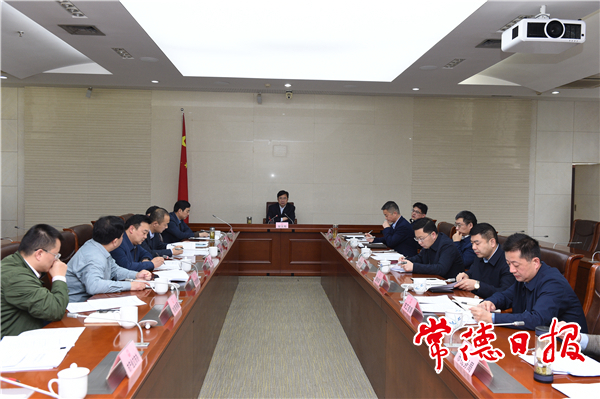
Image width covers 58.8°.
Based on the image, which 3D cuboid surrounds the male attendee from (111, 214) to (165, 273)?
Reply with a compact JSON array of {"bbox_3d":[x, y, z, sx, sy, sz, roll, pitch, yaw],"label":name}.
[{"bbox_3d":[-1.403,0.710,4.411,0.700,1.200,0.580,1,2,7],"label":"male attendee"}]

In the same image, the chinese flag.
[{"bbox_3d":[-2.079,-0.354,9.501,0.260,2.380,0.240,1,2,-3],"label":"chinese flag"}]

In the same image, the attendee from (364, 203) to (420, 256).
[{"bbox_3d":[1.029,0.671,5.884,0.690,1.320,0.570,1,2,4],"label":"attendee"}]

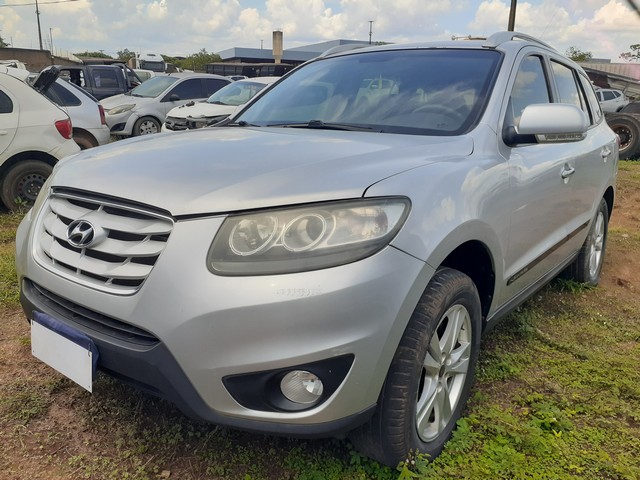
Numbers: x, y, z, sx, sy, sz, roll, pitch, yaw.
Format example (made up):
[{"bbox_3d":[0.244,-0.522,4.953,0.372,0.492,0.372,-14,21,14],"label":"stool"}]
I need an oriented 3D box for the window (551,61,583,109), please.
[{"bbox_3d":[1.574,-0.888,3.107,0.060,0.420,0.700,-17,-2,40],"label":"window"}]

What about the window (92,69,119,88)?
[{"bbox_3d":[-5.156,-3.882,12.000,0.620,0.440,0.050,2,1,3],"label":"window"}]

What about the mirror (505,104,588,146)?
[{"bbox_3d":[0.965,-0.492,2.088,0.290,0.170,0.190,12,17,37],"label":"mirror"}]

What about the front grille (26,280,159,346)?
[{"bbox_3d":[-0.782,0.216,1.573,0.850,0.120,0.130,12,17,37],"label":"front grille"}]

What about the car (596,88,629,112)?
[{"bbox_3d":[12.650,-6.501,24.400,4.300,1.680,1.820,-4,15,-19],"label":"car"}]

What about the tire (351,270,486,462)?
[{"bbox_3d":[0.362,0.444,1.801,0.240,0.730,0.730,11,16,35],"label":"tire"}]

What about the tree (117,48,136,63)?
[{"bbox_3d":[-25.200,-21.900,65.000,3.600,6.000,3.600,-4,14,-22],"label":"tree"}]

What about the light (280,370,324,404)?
[{"bbox_3d":[-0.042,0.413,1.396,0.115,0.110,0.080,8,14,22],"label":"light"}]

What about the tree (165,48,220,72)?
[{"bbox_3d":[-11.657,-15.250,46.000,5.800,5.000,5.200,1,14,0],"label":"tree"}]

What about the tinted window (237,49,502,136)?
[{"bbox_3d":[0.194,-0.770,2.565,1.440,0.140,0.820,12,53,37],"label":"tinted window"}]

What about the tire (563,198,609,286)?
[{"bbox_3d":[2.054,0.012,3.898,0.235,0.730,0.730,12,17,37],"label":"tire"}]

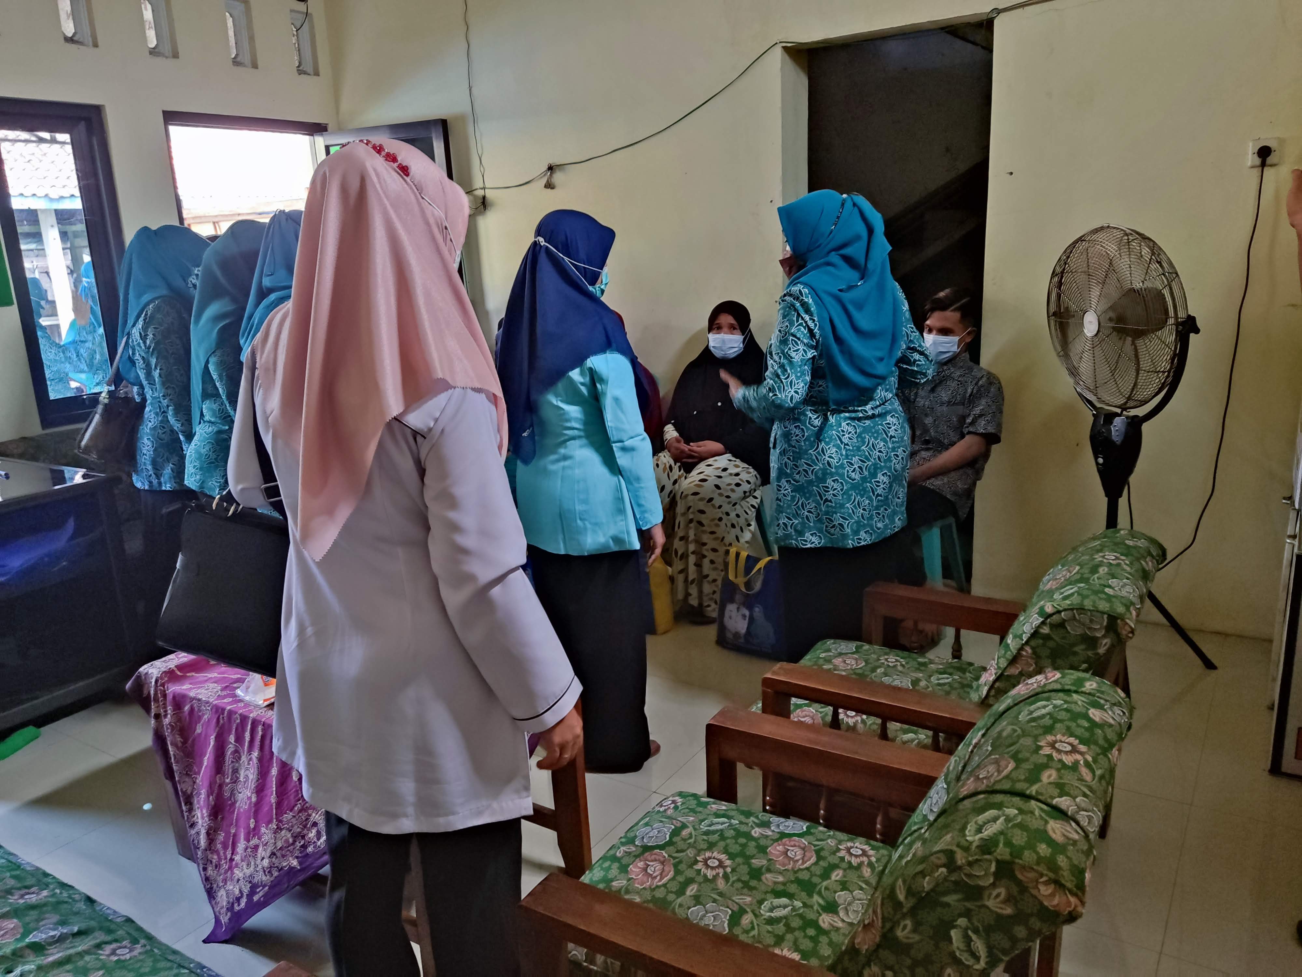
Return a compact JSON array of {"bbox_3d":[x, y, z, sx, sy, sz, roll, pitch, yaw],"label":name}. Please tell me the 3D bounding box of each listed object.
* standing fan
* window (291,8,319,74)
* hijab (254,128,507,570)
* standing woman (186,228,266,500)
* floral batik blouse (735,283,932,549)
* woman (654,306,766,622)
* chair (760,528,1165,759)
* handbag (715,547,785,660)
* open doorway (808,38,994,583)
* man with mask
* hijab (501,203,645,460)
[{"bbox_3d":[1.424,-0.085,2.901,0.560,1.420,0.580,-7,15,-17],"label":"standing fan"},{"bbox_3d":[-1.864,-2.357,5.000,0.100,0.310,0.137,7,17,33],"label":"window"},{"bbox_3d":[-0.400,-0.203,1.347,0.380,0.570,0.350,7,17,34],"label":"hijab"},{"bbox_3d":[-1.317,-0.089,3.152,0.400,1.550,0.470,-16,19,-42],"label":"standing woman"},{"bbox_3d":[0.505,-0.203,2.718,0.480,0.760,0.360,-7,15,-17],"label":"floral batik blouse"},{"bbox_3d":[0.273,-0.121,3.705,0.520,1.210,0.620,5,16,28],"label":"woman"},{"bbox_3d":[0.673,0.492,2.116,0.780,0.780,0.670,8,18,35],"label":"chair"},{"bbox_3d":[0.390,0.390,3.355,0.280,0.370,0.130,7,17,33],"label":"handbag"},{"bbox_3d":[0.945,-0.669,3.823,0.820,2.140,0.170,7,17,33],"label":"open doorway"},{"bbox_3d":[0.965,-0.054,3.252,0.630,1.240,0.500,-15,19,-40],"label":"man with mask"},{"bbox_3d":[-0.218,-0.400,2.455,0.370,0.630,0.400,-16,19,-41],"label":"hijab"}]

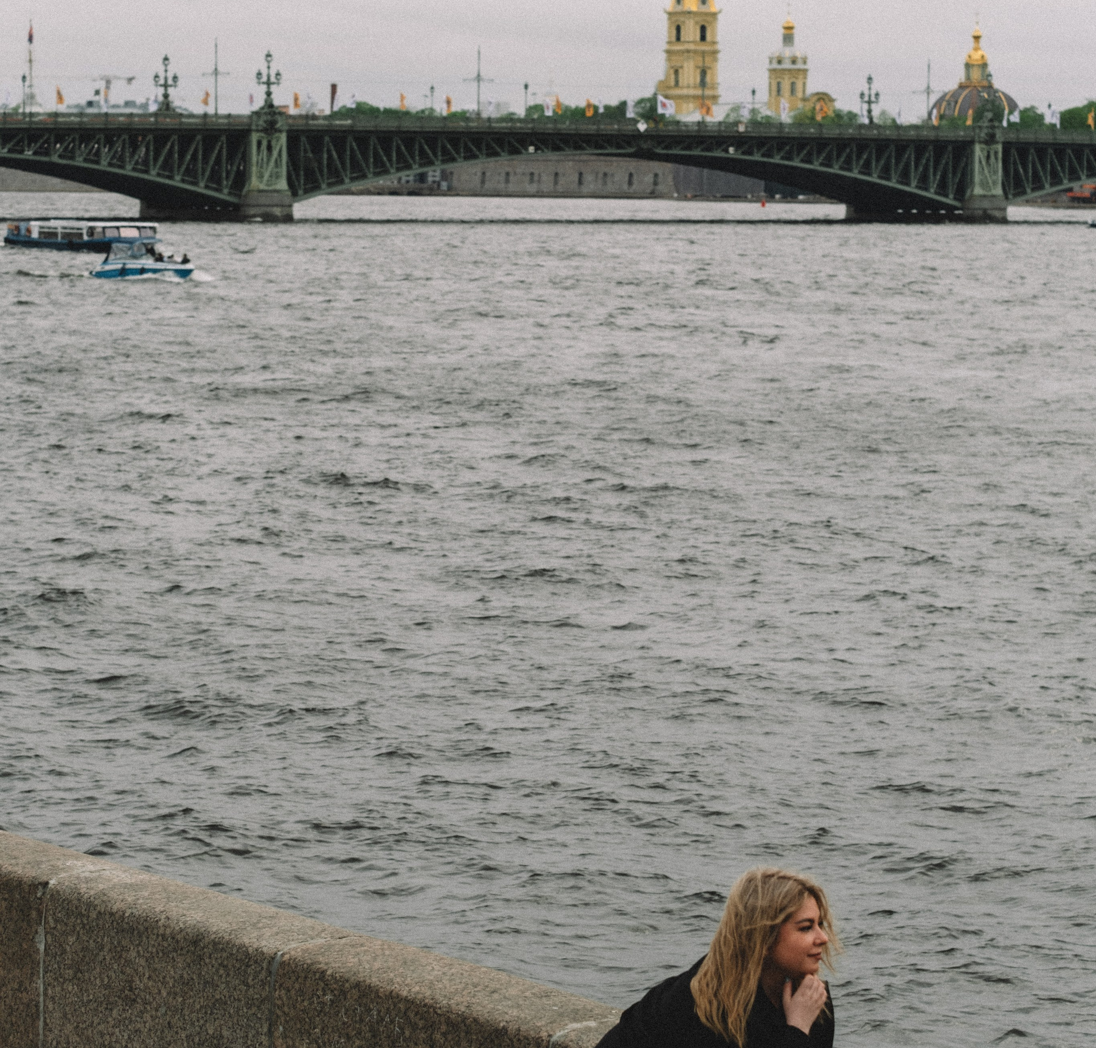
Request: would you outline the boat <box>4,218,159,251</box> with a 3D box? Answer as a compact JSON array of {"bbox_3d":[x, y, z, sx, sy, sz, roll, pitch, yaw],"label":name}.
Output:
[{"bbox_3d":[-33.509,-21.001,275.131,4.200,2.400,16.000,-3,7,-34],"label":"boat"}]

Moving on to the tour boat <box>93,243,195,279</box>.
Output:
[{"bbox_3d":[-22.707,-14.698,211.294,6.000,2.050,2.200,4,6,30],"label":"tour boat"}]

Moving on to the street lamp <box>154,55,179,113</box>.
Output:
[{"bbox_3d":[-44.359,-51.125,440.184,3.000,6.740,1.200,-3,6,-31],"label":"street lamp"}]

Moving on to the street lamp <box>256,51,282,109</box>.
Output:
[{"bbox_3d":[-30.880,-49.052,419.276,3.000,6.420,1.200,-3,6,-31],"label":"street lamp"}]

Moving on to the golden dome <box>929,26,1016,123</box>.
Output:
[{"bbox_3d":[123.343,-129.970,1097.515,26.000,28.800,26.000,1,5,6],"label":"golden dome"}]

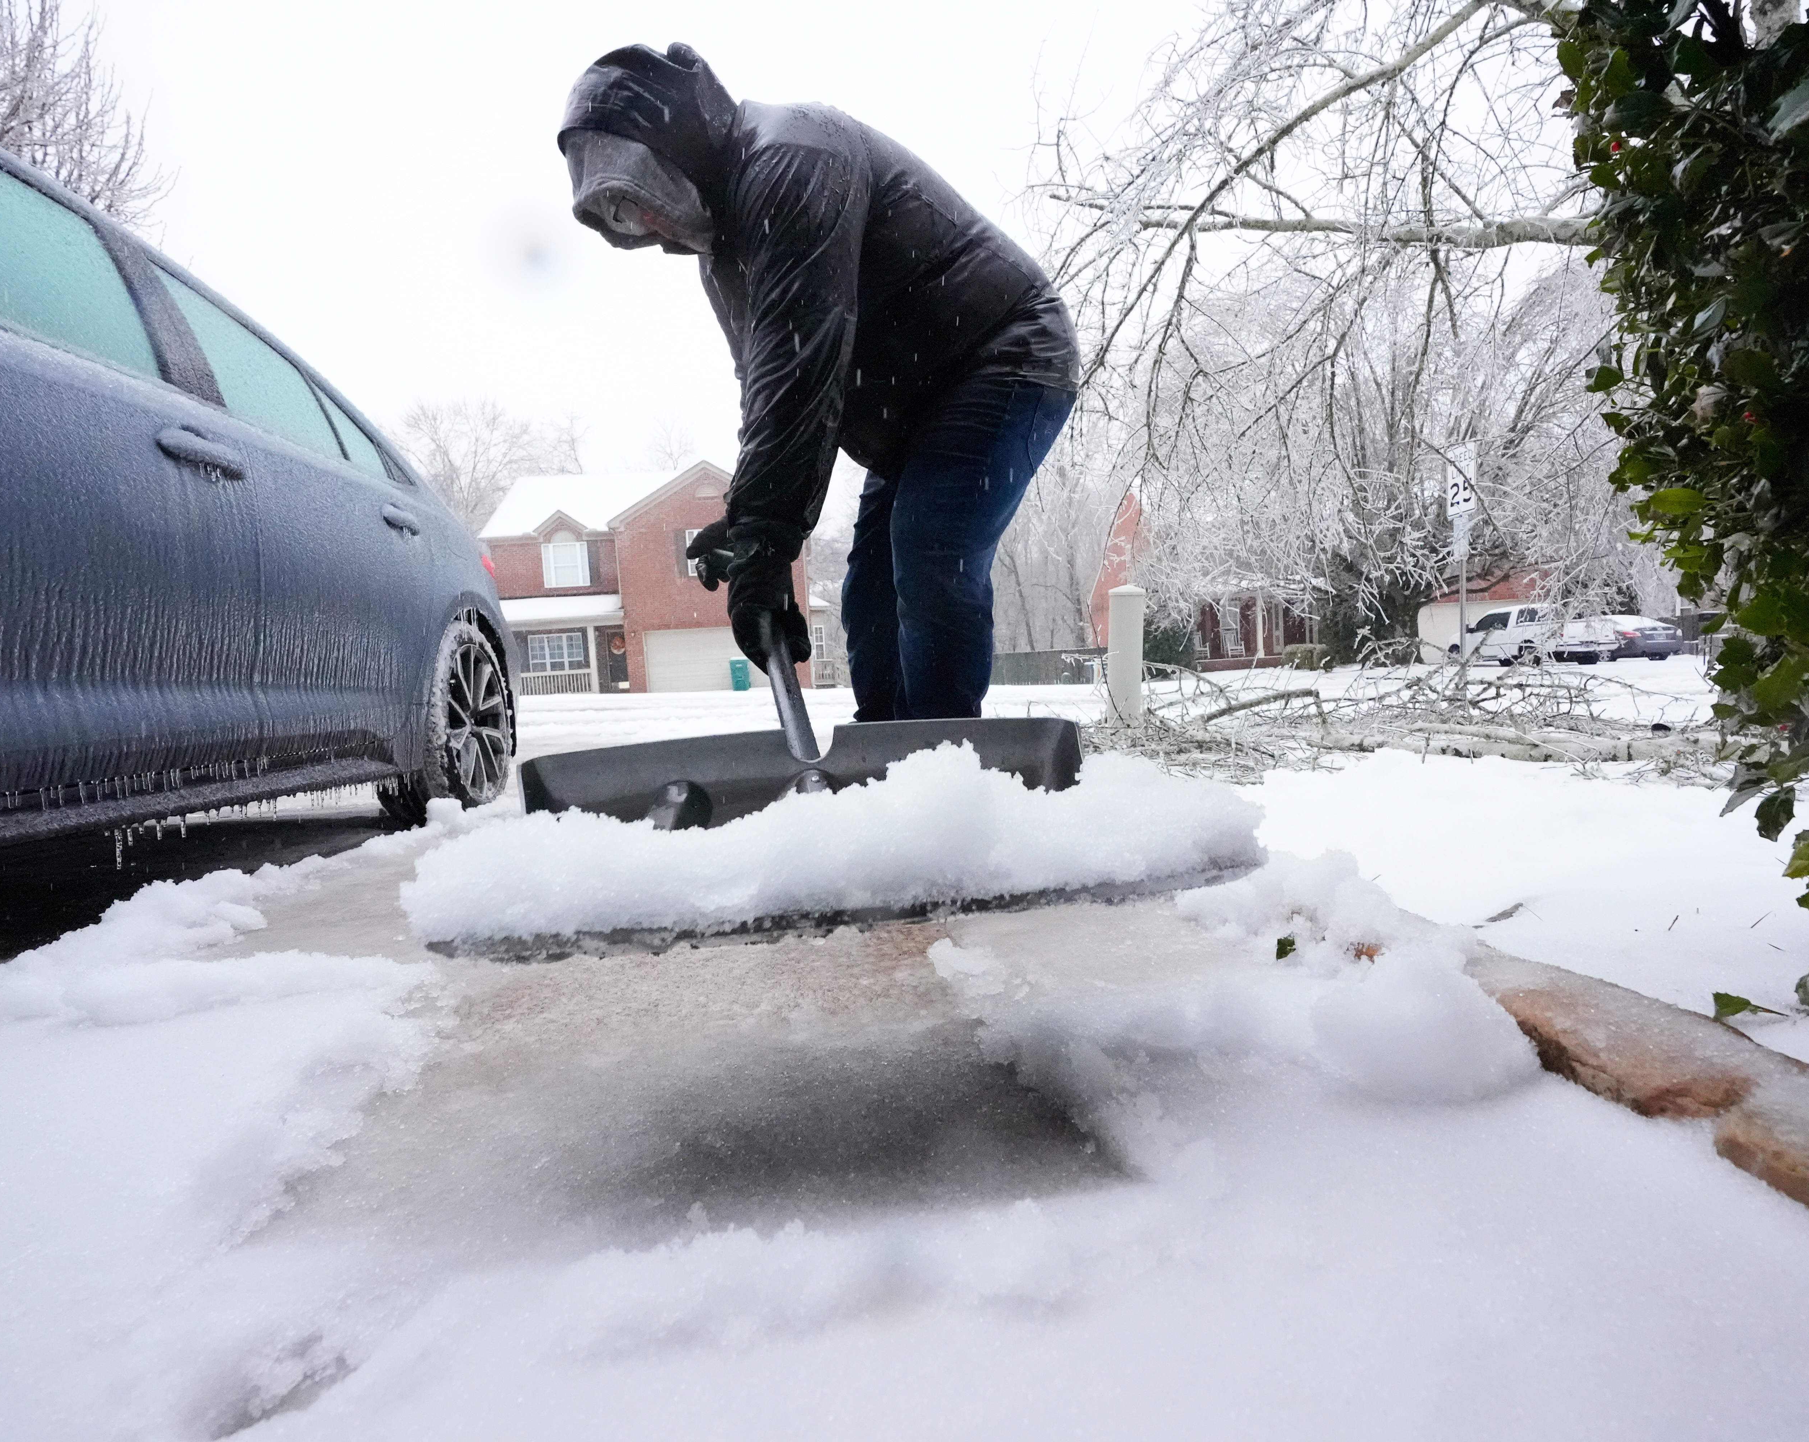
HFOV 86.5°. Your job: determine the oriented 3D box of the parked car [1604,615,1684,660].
[{"bbox_3d":[24.444,-2.845,33.258,1.820,1.490,4.800,-2,5,9],"label":"parked car"}]

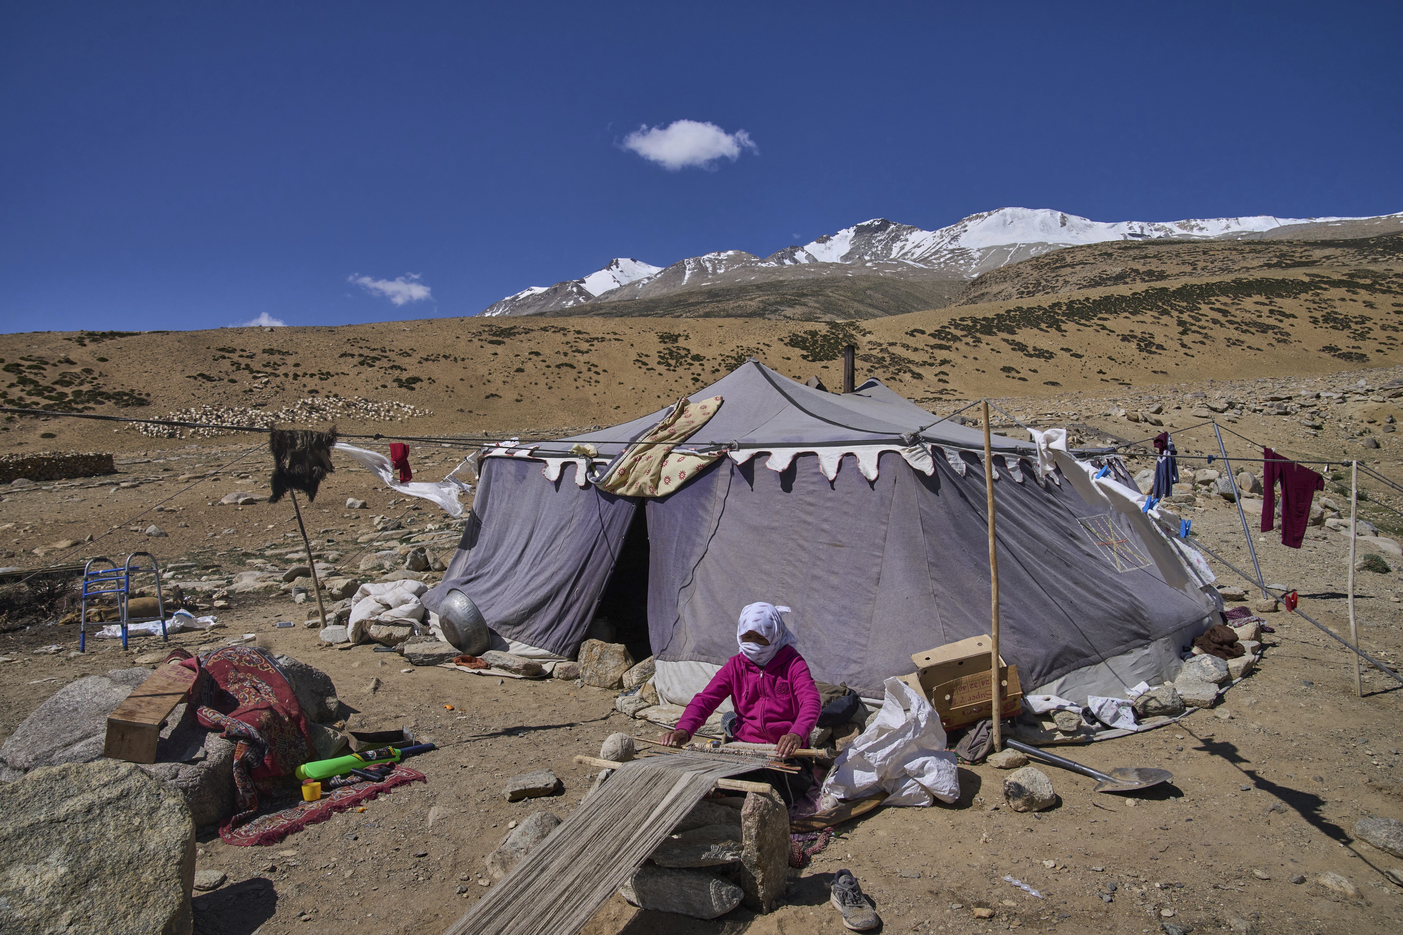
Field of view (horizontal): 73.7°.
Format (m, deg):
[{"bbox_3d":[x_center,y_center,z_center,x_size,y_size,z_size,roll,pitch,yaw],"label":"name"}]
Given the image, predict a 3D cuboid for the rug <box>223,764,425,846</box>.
[{"bbox_3d":[-1.740,1.530,4.330,0.360,0.080,0.950,0,0,29],"label":"rug"}]

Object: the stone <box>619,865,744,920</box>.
[{"bbox_3d":[-0.070,1.450,3.260,0.410,0.130,0.200,0,1,12],"label":"stone"}]

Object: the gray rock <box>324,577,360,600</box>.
[{"bbox_3d":[-3.970,1.340,10.300,0.390,0.230,0.320,0,0,-21],"label":"gray rock"}]

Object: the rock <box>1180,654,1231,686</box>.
[{"bbox_3d":[3.380,1.350,6.280,0.290,0.180,0.250,0,0,28],"label":"rock"}]

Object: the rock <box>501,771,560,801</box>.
[{"bbox_3d":[-0.795,1.475,4.360,0.250,0.100,0.170,0,0,-24],"label":"rock"}]

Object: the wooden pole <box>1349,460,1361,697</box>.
[{"bbox_3d":[4.140,0.705,5.930,0.055,1.500,0.045,-2,1,0],"label":"wooden pole"}]

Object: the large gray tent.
[{"bbox_3d":[1.000,0.360,7.600,5.300,2.300,4.300,0,0,35],"label":"large gray tent"}]

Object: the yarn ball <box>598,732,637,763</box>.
[{"bbox_3d":[-0.345,1.165,3.880,0.145,0.135,0.145,0,0,0],"label":"yarn ball"}]

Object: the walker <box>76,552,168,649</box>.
[{"bbox_3d":[-4.860,1.110,7.870,0.520,0.820,0.460,0,1,16],"label":"walker"}]

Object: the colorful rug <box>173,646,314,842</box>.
[{"bbox_3d":[-2.130,1.190,4.380,0.600,0.640,0.750,0,0,-27],"label":"colorful rug"}]

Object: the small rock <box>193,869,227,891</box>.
[{"bbox_3d":[-1.855,1.545,3.510,0.140,0.055,0.110,0,0,-28],"label":"small rock"}]

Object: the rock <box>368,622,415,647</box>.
[{"bbox_3d":[-2.600,1.400,7.850,0.390,0.180,0.280,0,0,0],"label":"rock"}]

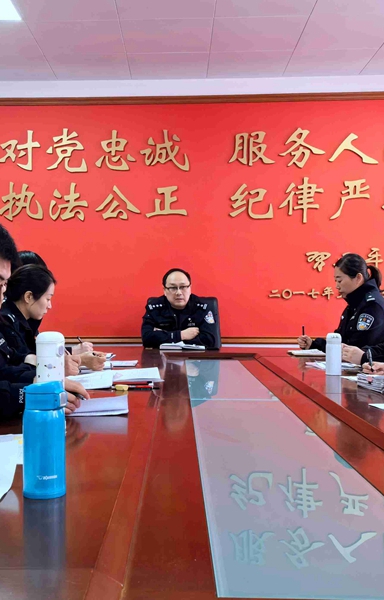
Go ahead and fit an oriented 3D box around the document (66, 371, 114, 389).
[{"bbox_3d":[-0.375,0.288,2.260,0.210,0.030,0.280,0,0,-7],"label":"document"}]

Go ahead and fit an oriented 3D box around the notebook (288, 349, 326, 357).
[{"bbox_3d":[0.690,0.310,3.680,0.220,0.022,0.260,0,0,0],"label":"notebook"}]

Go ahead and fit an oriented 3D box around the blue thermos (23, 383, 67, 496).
[{"bbox_3d":[-0.229,0.212,0.970,0.070,0.174,0.067,0,0,0],"label":"blue thermos"}]

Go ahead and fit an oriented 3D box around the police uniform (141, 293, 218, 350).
[{"bbox_3d":[-0.080,0.190,4.030,0.500,0.520,0.400,0,0,4],"label":"police uniform"}]

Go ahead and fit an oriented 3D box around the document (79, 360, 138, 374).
[{"bbox_3d":[-0.370,0.292,2.780,0.260,0.025,0.250,0,0,-18],"label":"document"}]

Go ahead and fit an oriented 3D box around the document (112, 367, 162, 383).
[{"bbox_3d":[-0.205,0.283,2.380,0.210,0.030,0.280,0,0,-7],"label":"document"}]

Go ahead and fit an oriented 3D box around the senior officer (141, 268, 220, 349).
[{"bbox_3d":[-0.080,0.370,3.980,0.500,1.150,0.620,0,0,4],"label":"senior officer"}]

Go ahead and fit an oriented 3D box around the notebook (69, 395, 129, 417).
[{"bbox_3d":[-0.310,0.295,1.760,0.285,0.020,0.230,0,0,2],"label":"notebook"}]

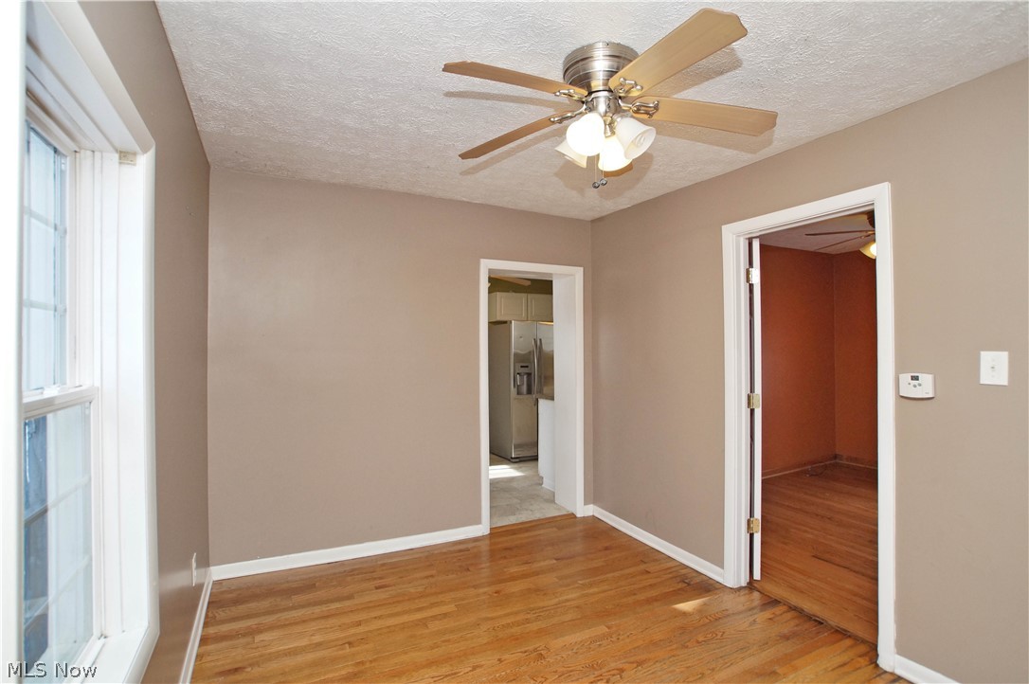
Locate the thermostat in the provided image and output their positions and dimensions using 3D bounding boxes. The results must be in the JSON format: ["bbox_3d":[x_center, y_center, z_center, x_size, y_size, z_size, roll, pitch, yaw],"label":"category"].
[{"bbox_3d":[1.654,0.179,1.880,0.030,0.093,0.115,0,-1,-29],"label":"thermostat"}]

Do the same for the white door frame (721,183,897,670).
[{"bbox_3d":[1.470,0.360,2.347,0.139,2.089,0.822,0,-1,-29],"label":"white door frame"}]

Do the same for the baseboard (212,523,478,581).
[{"bbox_3d":[-1.005,1.366,3.007,1.683,0.077,0.018,0,-1,-23],"label":"baseboard"}]

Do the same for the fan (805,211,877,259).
[{"bbox_3d":[2.780,-0.790,3.400,1.260,0.430,1.260,0,-1,-29],"label":"fan"}]

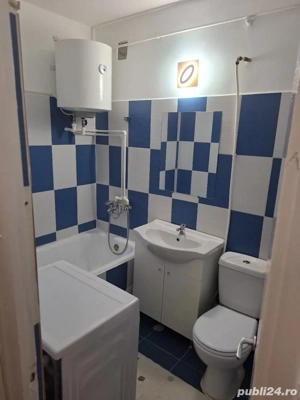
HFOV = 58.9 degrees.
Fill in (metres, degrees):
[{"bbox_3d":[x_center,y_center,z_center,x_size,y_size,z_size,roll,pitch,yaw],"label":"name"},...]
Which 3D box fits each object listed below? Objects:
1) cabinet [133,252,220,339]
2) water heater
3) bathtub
[{"bbox_3d":[0.199,0.662,2.200,0.630,0.720,0.310,12,17,35],"label":"cabinet"},{"bbox_3d":[-0.544,-0.961,2.195,0.460,0.515,0.445,2,14,0],"label":"water heater"},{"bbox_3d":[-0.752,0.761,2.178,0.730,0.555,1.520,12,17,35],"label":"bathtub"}]

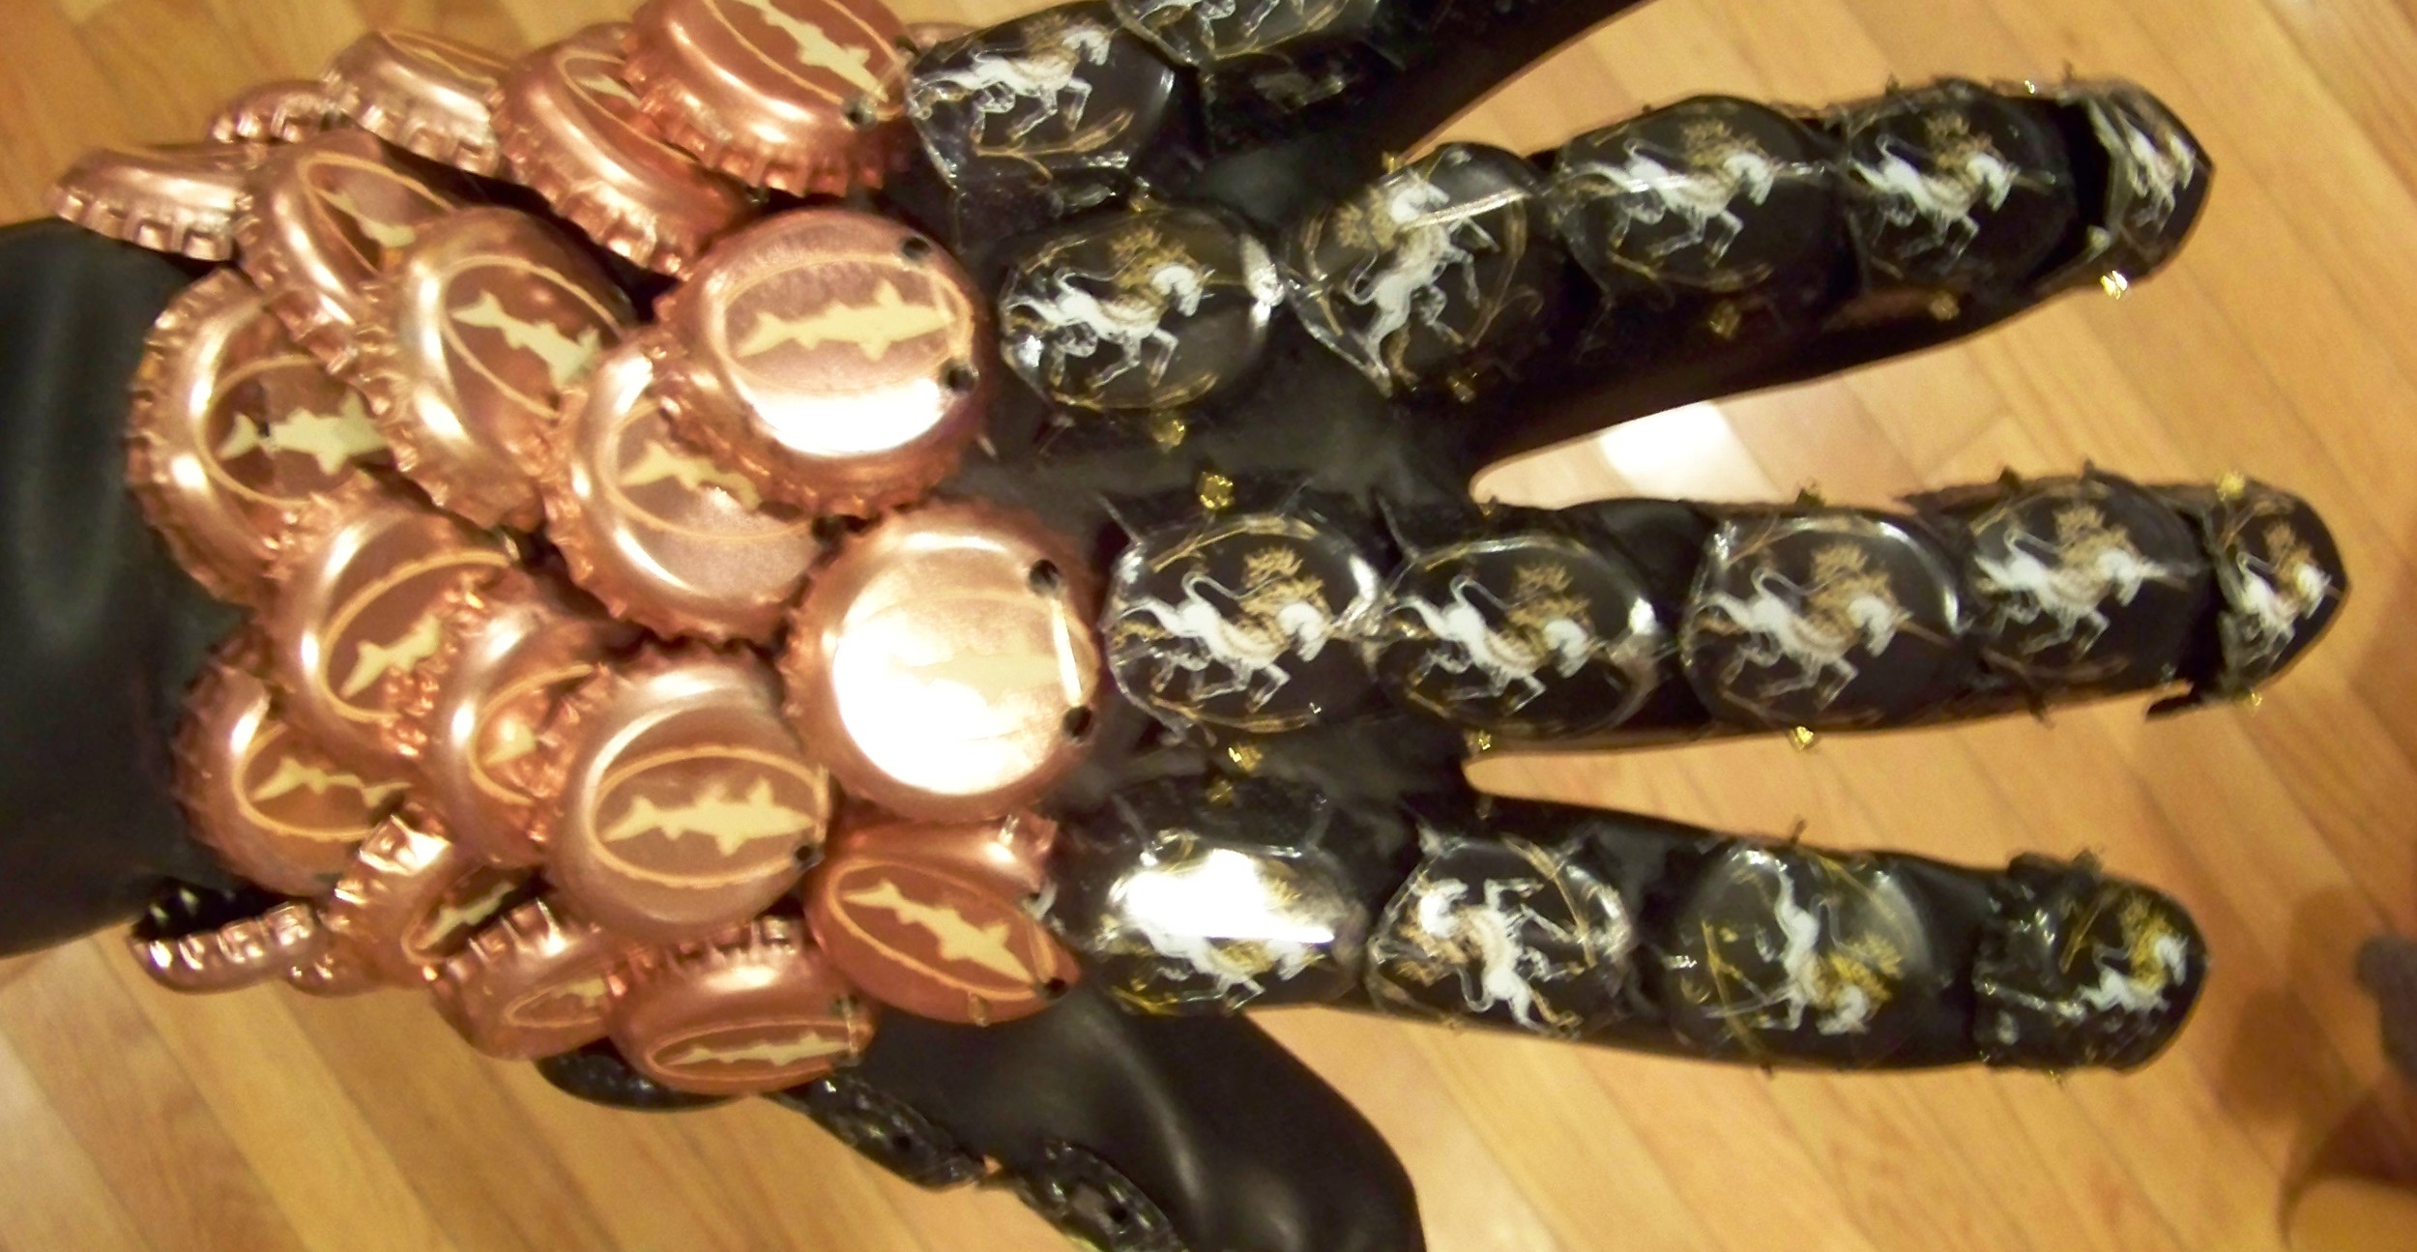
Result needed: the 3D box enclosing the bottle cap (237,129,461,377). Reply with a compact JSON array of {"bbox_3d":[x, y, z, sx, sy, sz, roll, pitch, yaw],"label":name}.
[{"bbox_3d":[-0.080,-0.036,0.248,0.030,0.007,0.030,30,42,-31],"label":"bottle cap"}]

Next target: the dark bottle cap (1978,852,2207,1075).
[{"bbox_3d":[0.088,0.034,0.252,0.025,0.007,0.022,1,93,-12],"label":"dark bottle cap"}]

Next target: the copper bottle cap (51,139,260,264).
[{"bbox_3d":[-0.101,-0.043,0.255,0.031,0.031,0.006,12,102,0],"label":"copper bottle cap"}]

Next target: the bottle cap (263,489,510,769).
[{"bbox_3d":[-0.084,0.000,0.263,0.031,0.006,0.031,12,72,-40],"label":"bottle cap"}]

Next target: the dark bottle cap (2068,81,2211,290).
[{"bbox_3d":[0.094,-0.044,0.254,0.026,0.009,0.024,-10,93,-44],"label":"dark bottle cap"}]

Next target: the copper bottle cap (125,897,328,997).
[{"bbox_3d":[-0.097,0.033,0.262,0.030,0.030,0.006,-12,88,0],"label":"copper bottle cap"}]

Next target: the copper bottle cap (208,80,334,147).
[{"bbox_3d":[-0.104,-0.061,0.304,0.031,0.031,0.006,-1,95,0],"label":"copper bottle cap"}]

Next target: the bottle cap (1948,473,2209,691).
[{"bbox_3d":[0.088,-0.004,0.252,0.029,0.008,0.027,1,87,-12],"label":"bottle cap"}]

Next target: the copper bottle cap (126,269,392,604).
[{"bbox_3d":[-0.080,-0.017,0.223,0.006,0.030,0.030,1,91,41],"label":"copper bottle cap"}]

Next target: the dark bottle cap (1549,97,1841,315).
[{"bbox_3d":[0.047,-0.040,0.243,0.029,0.008,0.025,-6,71,0],"label":"dark bottle cap"}]

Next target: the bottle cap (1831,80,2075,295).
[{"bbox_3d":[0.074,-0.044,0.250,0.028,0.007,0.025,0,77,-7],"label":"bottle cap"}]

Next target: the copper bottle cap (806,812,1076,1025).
[{"bbox_3d":[-0.026,0.028,0.247,0.030,0.029,0.007,26,42,1],"label":"copper bottle cap"}]

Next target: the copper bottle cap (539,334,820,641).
[{"bbox_3d":[-0.043,-0.013,0.224,0.030,0.007,0.030,8,72,-24],"label":"copper bottle cap"}]

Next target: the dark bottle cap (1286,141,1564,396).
[{"bbox_3d":[0.020,-0.034,0.239,0.029,0.008,0.027,0,81,-3],"label":"dark bottle cap"}]

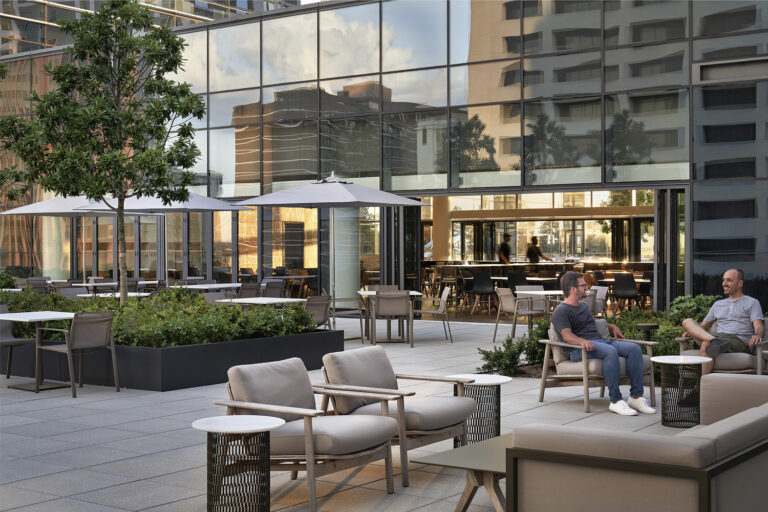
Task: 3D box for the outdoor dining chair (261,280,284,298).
[{"bbox_3d":[-2.320,0.944,20.940,0.610,0.855,0.580,0,0,37],"label":"outdoor dining chair"}]

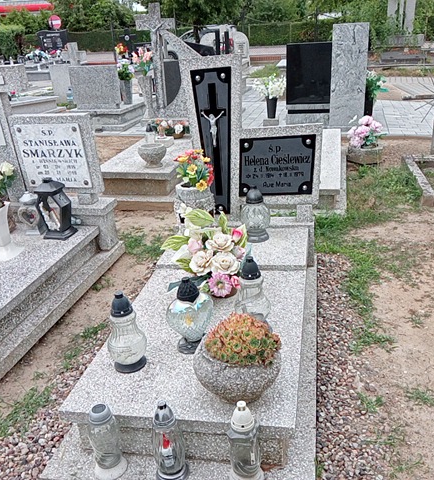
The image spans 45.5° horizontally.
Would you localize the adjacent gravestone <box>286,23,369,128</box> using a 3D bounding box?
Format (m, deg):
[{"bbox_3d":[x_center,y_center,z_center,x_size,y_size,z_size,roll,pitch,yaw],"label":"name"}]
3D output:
[{"bbox_3d":[1.472,-2.239,7.121,1.075,1.300,0.176,3,23,17],"label":"adjacent gravestone"}]

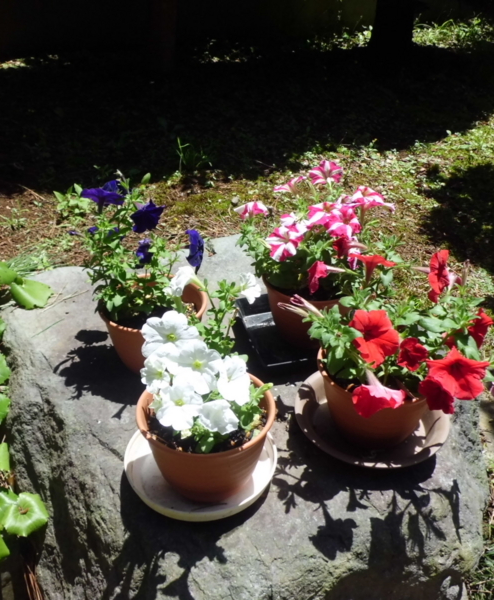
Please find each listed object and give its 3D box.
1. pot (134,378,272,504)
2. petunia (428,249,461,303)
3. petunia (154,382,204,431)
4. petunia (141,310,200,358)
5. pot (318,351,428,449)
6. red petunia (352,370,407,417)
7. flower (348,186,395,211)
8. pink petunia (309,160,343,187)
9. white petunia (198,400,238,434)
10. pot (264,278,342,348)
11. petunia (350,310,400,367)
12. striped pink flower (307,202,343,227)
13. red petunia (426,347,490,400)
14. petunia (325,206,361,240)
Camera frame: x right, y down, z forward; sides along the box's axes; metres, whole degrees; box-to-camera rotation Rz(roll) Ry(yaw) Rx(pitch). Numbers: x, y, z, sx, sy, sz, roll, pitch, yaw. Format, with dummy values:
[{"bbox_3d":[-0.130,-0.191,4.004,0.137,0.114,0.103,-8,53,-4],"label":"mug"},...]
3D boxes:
[{"bbox_3d":[-0.046,0.168,0.725,0.160,0.105,0.160,0,31,0],"label":"pot"},{"bbox_3d":[0.265,-0.033,0.815,0.034,0.069,0.060,15,35,27],"label":"petunia"},{"bbox_3d":[-0.081,0.125,0.710,0.057,0.035,0.056,1,70,0],"label":"petunia"},{"bbox_3d":[-0.091,0.043,0.725,0.066,0.035,0.062,-2,60,-4],"label":"petunia"},{"bbox_3d":[0.172,0.126,0.798,0.160,0.105,0.160,0,31,0],"label":"pot"},{"bbox_3d":[0.169,0.118,0.765,0.066,0.050,0.045,-1,53,-3],"label":"red petunia"},{"bbox_3d":[0.198,-0.161,0.955,0.070,0.035,0.060,5,51,-3],"label":"flower"},{"bbox_3d":[0.136,-0.217,1.030,0.056,0.035,0.053,2,49,2],"label":"pink petunia"},{"bbox_3d":[-0.032,0.132,0.675,0.047,0.037,0.032,-3,12,-4],"label":"white petunia"},{"bbox_3d":[0.107,0.010,0.996,0.160,0.105,0.160,0,31,0],"label":"pot"},{"bbox_3d":[0.156,0.047,0.736,0.064,0.068,0.045,-4,15,-6],"label":"petunia"},{"bbox_3d":[0.133,-0.143,1.005,0.060,0.035,0.052,15,49,21],"label":"striped pink flower"},{"bbox_3d":[0.265,0.092,0.755,0.074,0.064,0.035,3,26,5],"label":"red petunia"},{"bbox_3d":[0.155,-0.125,0.970,0.057,0.032,0.050,3,76,6],"label":"petunia"}]

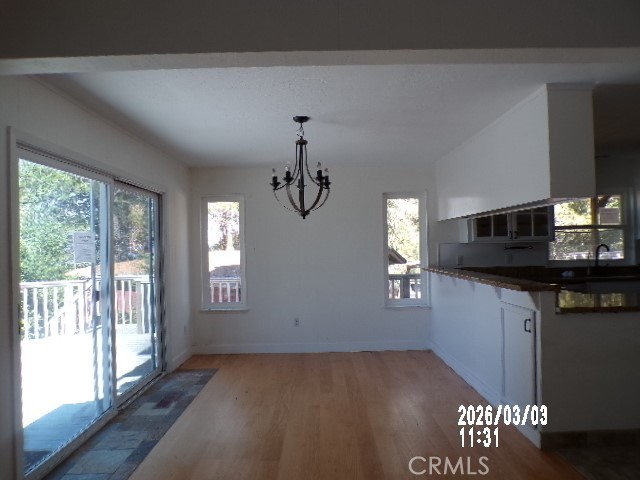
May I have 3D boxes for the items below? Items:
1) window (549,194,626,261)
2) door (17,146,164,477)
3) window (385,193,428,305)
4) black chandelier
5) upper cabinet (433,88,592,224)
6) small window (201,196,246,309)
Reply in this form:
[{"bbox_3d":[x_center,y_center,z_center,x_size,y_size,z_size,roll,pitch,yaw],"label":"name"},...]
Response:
[{"bbox_3d":[3.526,-0.165,5.869,1.030,0.870,0.100,-1,-1,-1],"label":"window"},{"bbox_3d":[-1.709,0.462,3.678,0.130,1.980,2.440,-1,-1,-1],"label":"door"},{"bbox_3d":[1.134,0.124,5.818,0.560,1.480,0.100,-1,-1,-1],"label":"window"},{"bbox_3d":[-0.145,-0.598,3.677,0.510,0.840,0.510,-1,-1,-1],"label":"black chandelier"},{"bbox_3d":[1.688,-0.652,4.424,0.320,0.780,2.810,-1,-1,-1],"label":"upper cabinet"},{"bbox_3d":[-1.256,0.163,5.780,0.570,1.460,0.100,-1,-1,-1],"label":"small window"}]

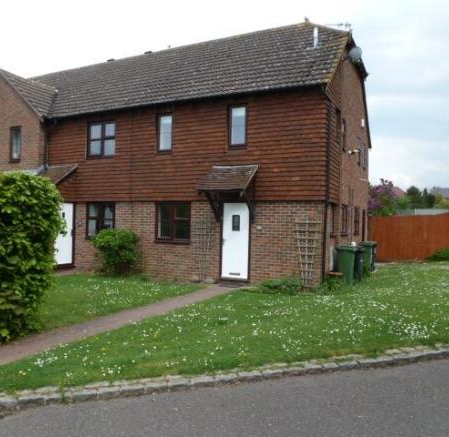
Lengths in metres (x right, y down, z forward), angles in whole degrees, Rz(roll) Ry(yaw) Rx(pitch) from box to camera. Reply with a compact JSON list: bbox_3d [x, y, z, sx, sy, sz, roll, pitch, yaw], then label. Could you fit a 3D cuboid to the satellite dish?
[{"bbox_3d":[4.035,-5.032,12.400,0.460,0.480,0.250,1,-1,-18],"label":"satellite dish"}]

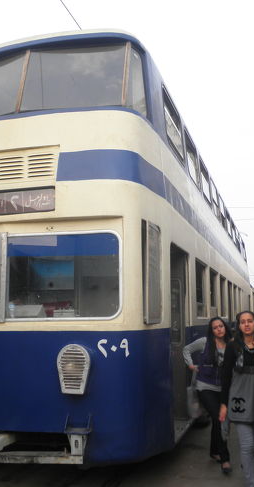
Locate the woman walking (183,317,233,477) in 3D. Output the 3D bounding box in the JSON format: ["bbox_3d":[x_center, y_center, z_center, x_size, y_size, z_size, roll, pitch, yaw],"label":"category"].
[{"bbox_3d":[0.964,1.658,5.489,0.560,1.610,0.450,0,-9,-5],"label":"woman walking"}]

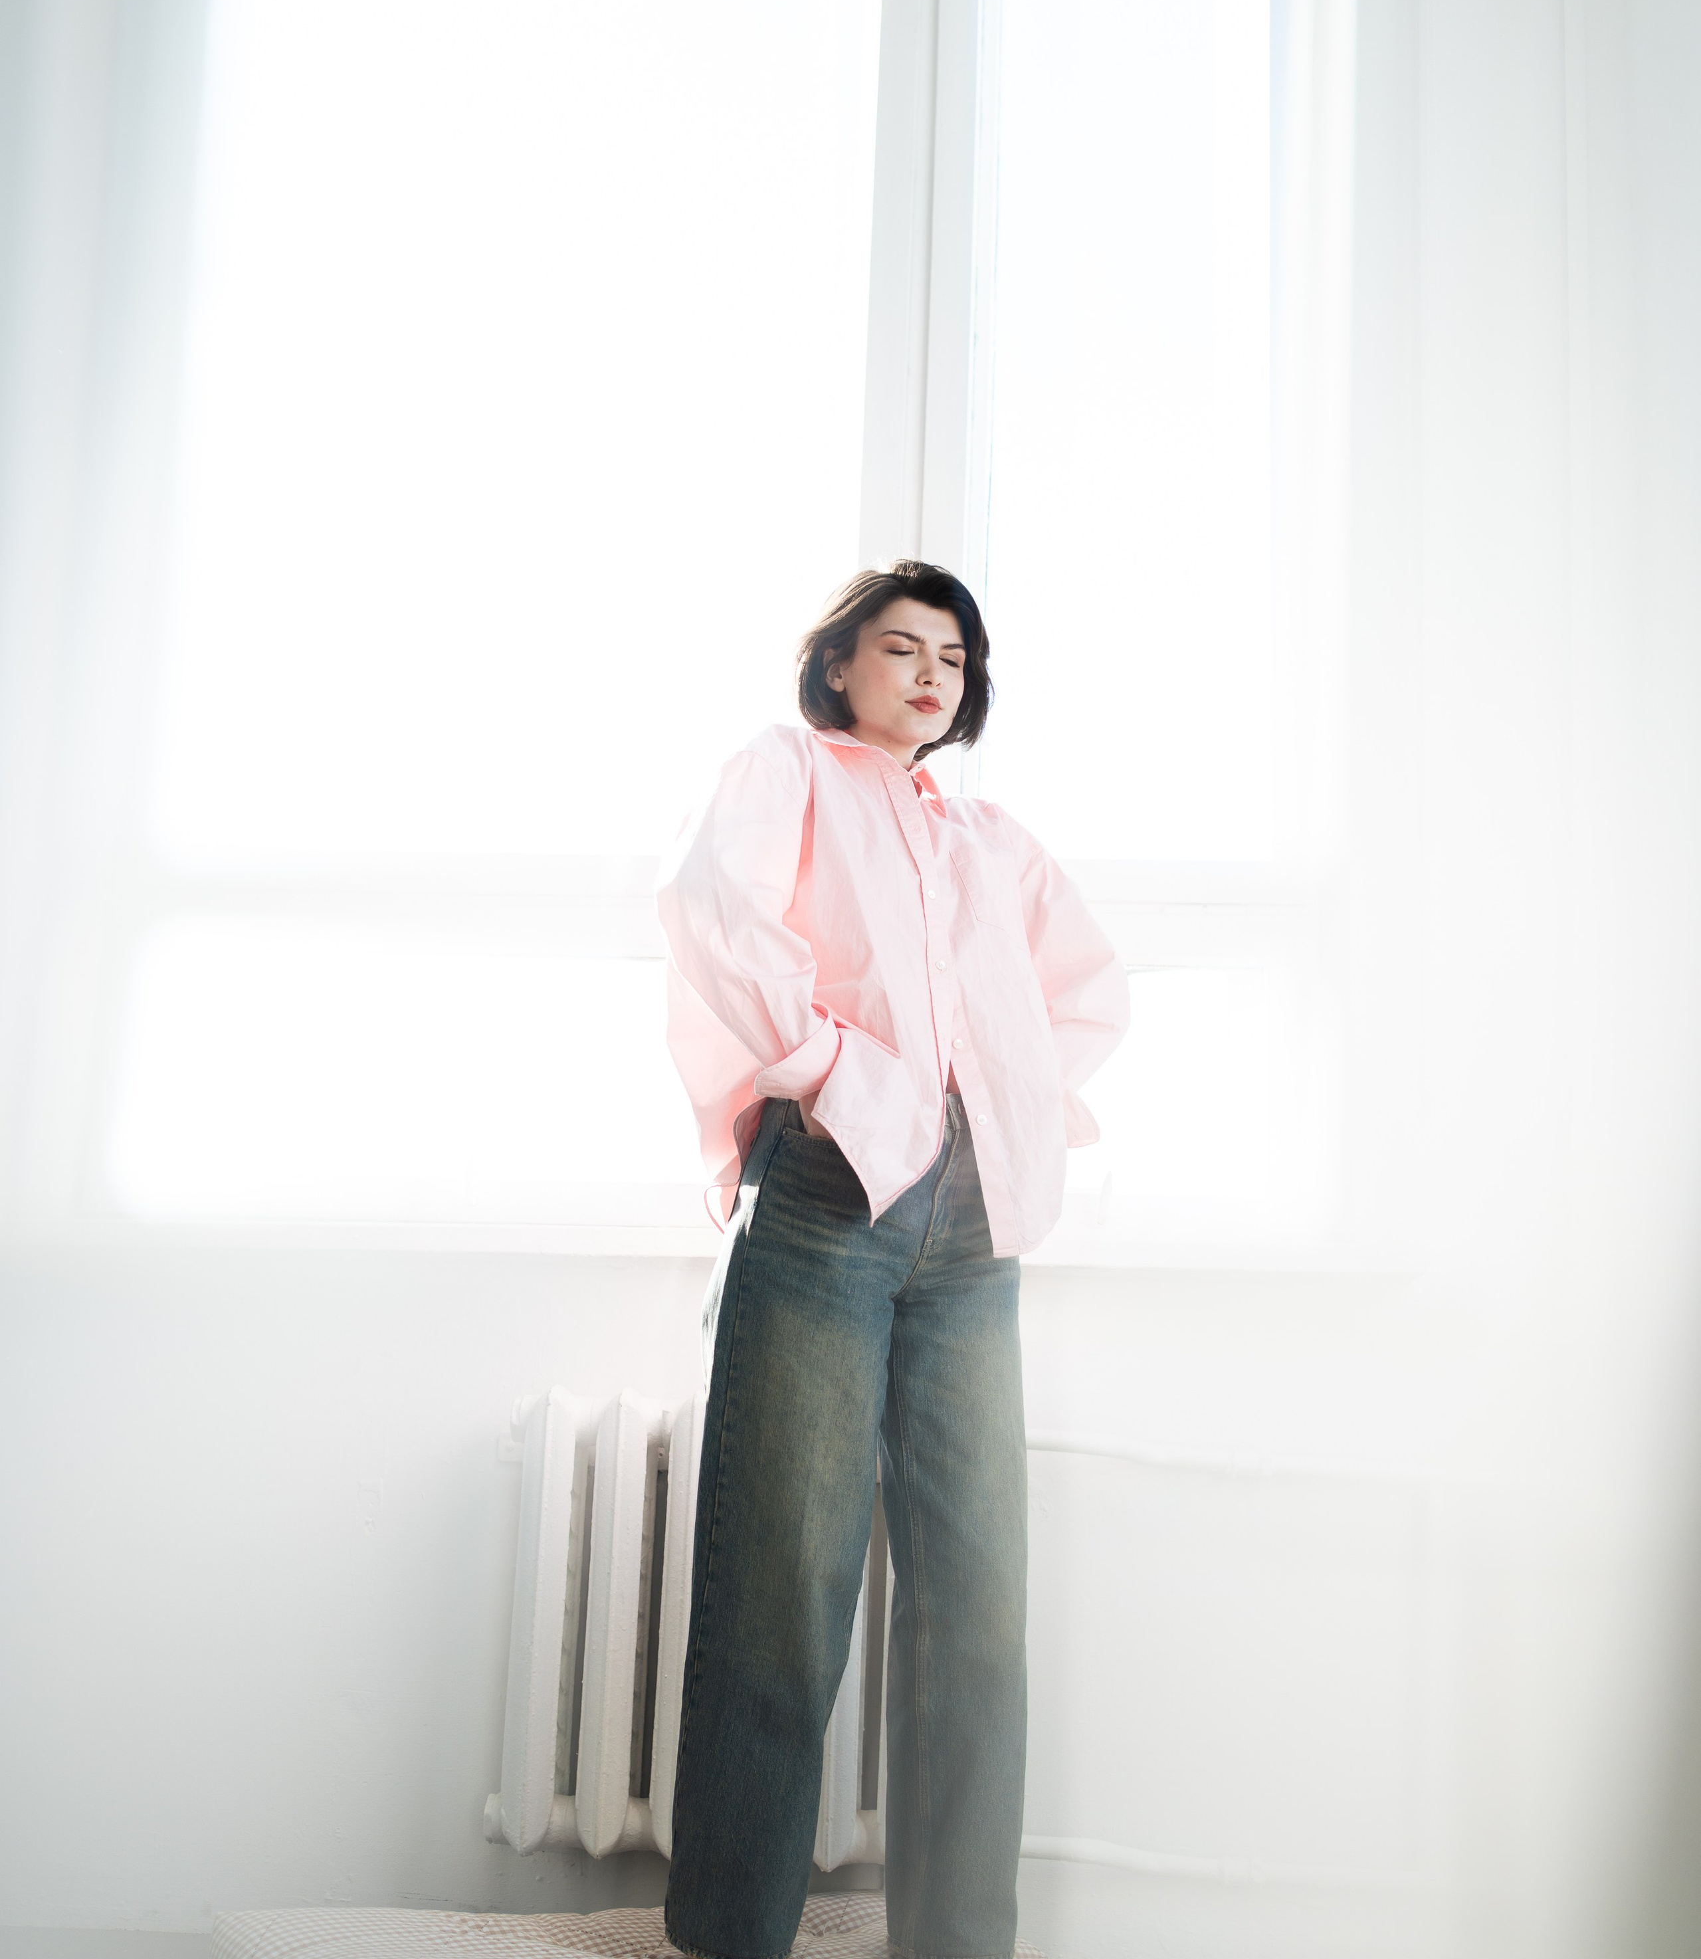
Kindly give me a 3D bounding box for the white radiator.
[{"bbox_3d":[-0.139,0.831,3.222,0.655,0.587,0.140,1,-8,5],"label":"white radiator"}]

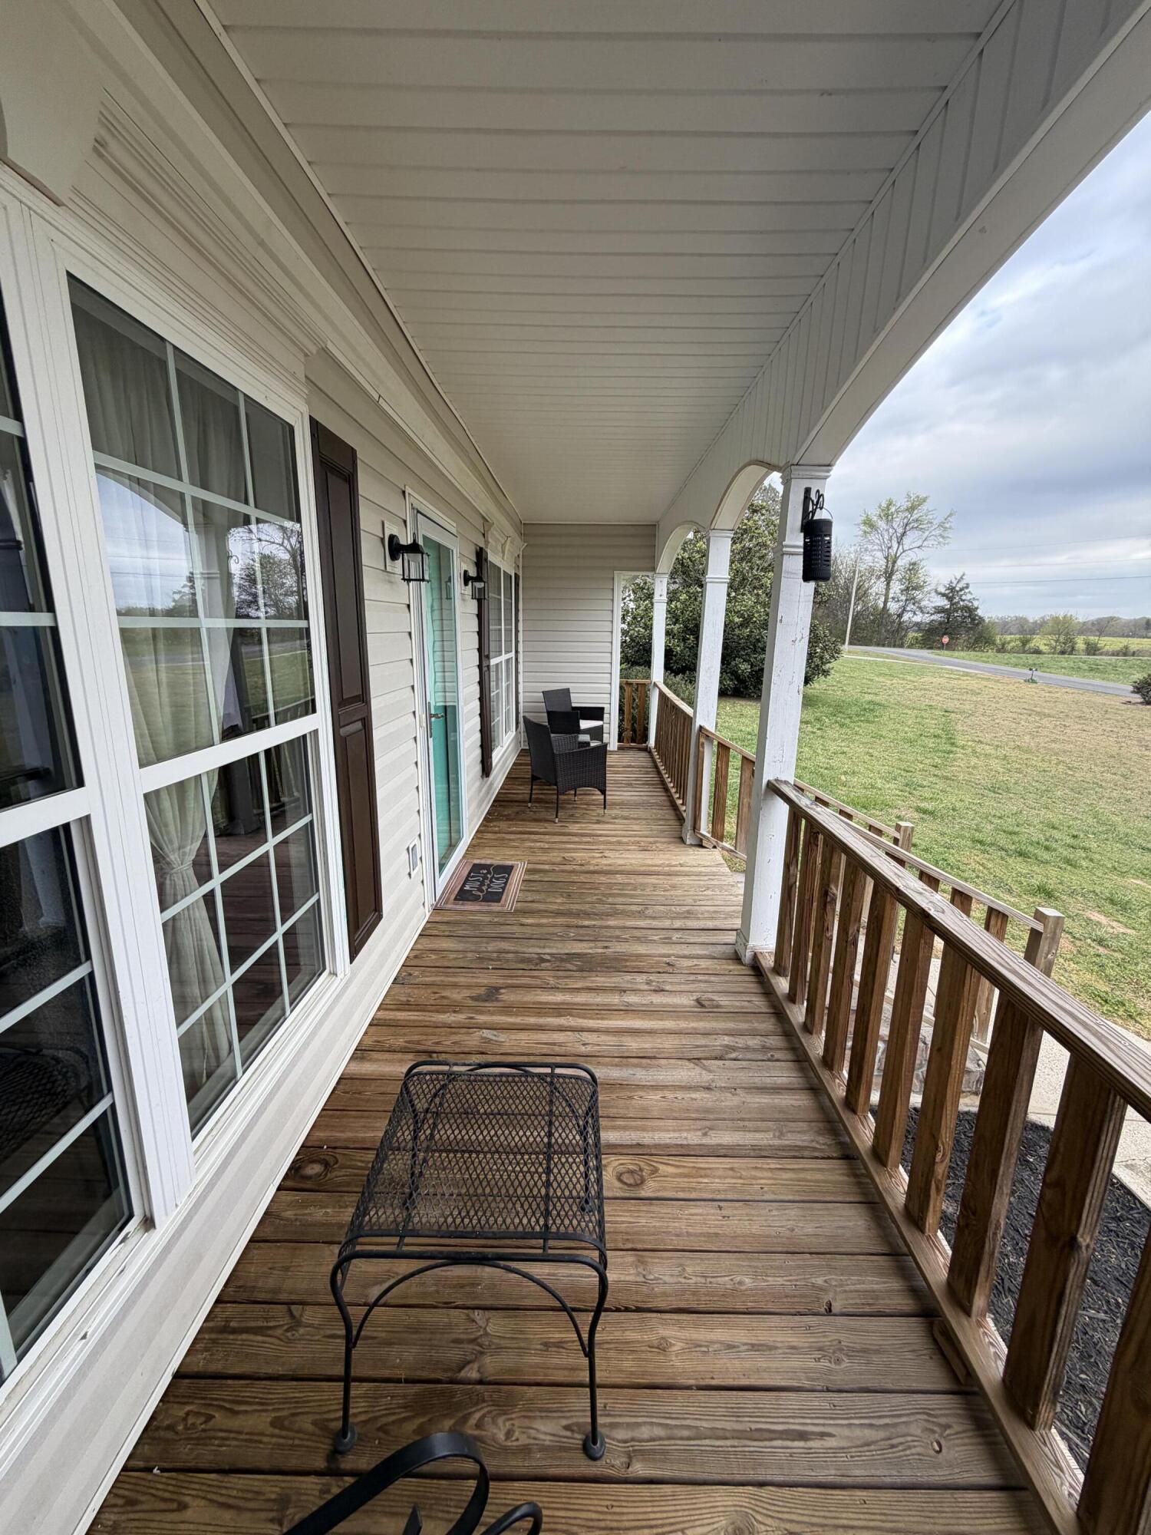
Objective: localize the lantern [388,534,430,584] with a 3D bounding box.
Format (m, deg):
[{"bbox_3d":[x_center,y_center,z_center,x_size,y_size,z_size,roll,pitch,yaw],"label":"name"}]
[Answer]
[{"bbox_3d":[-0.685,-0.870,2.573,0.145,0.195,0.120,1,13,1],"label":"lantern"}]

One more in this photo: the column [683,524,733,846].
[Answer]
[{"bbox_3d":[0.911,-0.510,4.299,0.175,2.140,0.175,1,13,1],"label":"column"}]

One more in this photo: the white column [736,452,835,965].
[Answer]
[{"bbox_3d":[0.886,-0.154,2.708,0.172,2.140,0.172,1,13,1],"label":"white column"}]

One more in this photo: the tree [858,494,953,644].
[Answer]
[{"bbox_3d":[33.793,-20.223,63.656,9.635,14.674,9.635,1,13,1],"label":"tree"}]

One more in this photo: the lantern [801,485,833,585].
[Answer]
[{"bbox_3d":[0.901,-0.888,2.354,0.107,0.365,0.215,1,13,1],"label":"lantern"}]

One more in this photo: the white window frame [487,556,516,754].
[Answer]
[{"bbox_3d":[-0.731,-1.096,6.274,0.090,1.820,2.000,1,13,1],"label":"white window frame"}]

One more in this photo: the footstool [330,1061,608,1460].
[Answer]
[{"bbox_3d":[-0.193,1.004,1.362,0.490,0.440,0.530,1,13,-1],"label":"footstool"}]

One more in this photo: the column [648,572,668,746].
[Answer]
[{"bbox_3d":[0.991,-1.218,7.470,0.170,2.140,0.170,1,13,1],"label":"column"}]

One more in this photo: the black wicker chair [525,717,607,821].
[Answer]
[{"bbox_3d":[-0.086,-0.029,5.139,0.540,0.810,0.530,-8,15,-33],"label":"black wicker chair"}]

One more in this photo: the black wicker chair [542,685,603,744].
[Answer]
[{"bbox_3d":[-0.026,-0.461,7.071,0.540,0.810,0.530,10,16,35],"label":"black wicker chair"}]

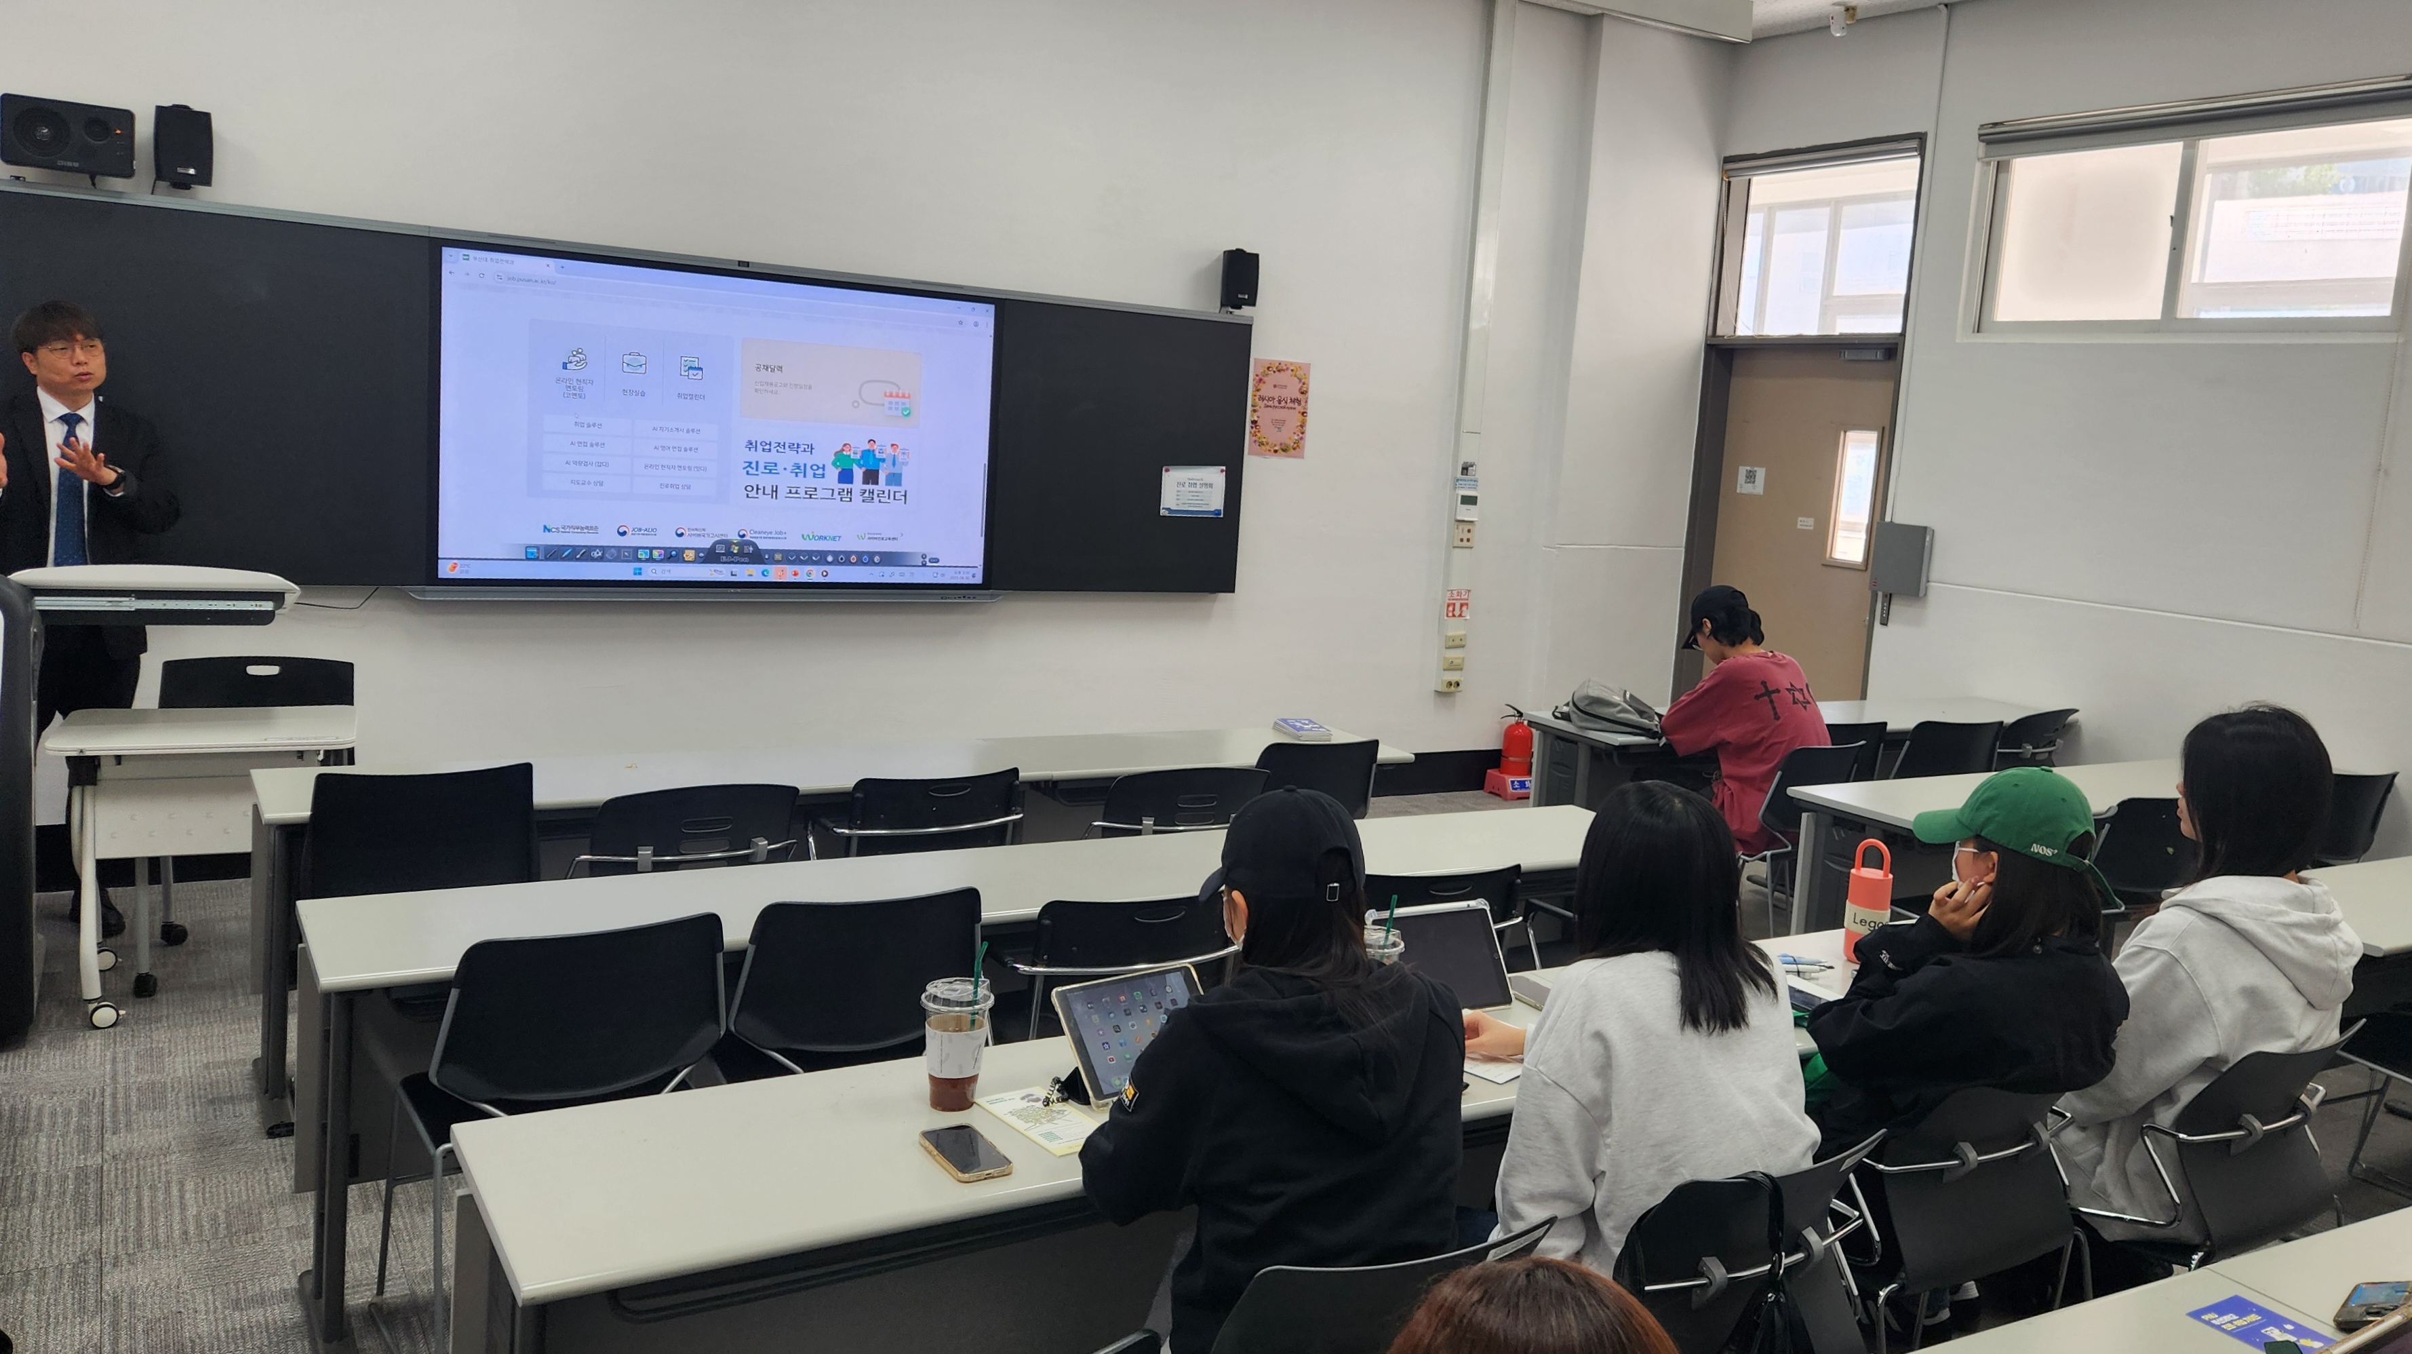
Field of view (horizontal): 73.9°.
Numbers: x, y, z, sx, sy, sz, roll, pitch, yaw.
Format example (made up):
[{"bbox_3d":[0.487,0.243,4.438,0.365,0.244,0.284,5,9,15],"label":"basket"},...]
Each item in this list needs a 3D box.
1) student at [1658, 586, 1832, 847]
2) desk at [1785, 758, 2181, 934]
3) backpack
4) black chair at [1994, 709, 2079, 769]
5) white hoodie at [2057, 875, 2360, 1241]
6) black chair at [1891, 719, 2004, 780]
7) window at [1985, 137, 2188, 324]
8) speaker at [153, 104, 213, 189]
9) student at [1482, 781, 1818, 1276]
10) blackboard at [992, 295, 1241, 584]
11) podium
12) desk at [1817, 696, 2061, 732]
[{"bbox_3d":[1.802,0.313,5.590,0.540,1.270,0.720,-2,11,-37],"label":"student"},{"bbox_3d":[2.813,0.710,5.158,2.350,0.735,0.450,-1,10,-29],"label":"desk"},{"bbox_3d":[1.511,0.098,5.800,0.290,0.160,0.450,-3,11,-39],"label":"backpack"},{"bbox_3d":[3.065,0.516,6.427,0.520,0.800,0.550,-3,11,-39],"label":"black chair"},{"bbox_3d":[1.685,0.619,2.808,0.520,0.600,0.480,-2,10,-33],"label":"white hoodie"},{"bbox_3d":[2.451,0.531,5.738,0.500,0.814,0.540,0,9,-25],"label":"black chair"},{"bbox_3d":[3.487,-1.747,6.346,0.060,0.680,0.720,-1,10,-31],"label":"window"},{"bbox_3d":[-2.996,-1.552,4.699,0.145,0.235,0.150,-2,11,-35],"label":"speaker"},{"bbox_3d":[0.551,0.726,2.391,0.580,1.250,0.720,-2,11,-35],"label":"student"},{"bbox_3d":[-0.339,-0.912,6.449,1.130,1.165,0.070,-1,10,-31],"label":"blackboard"},{"bbox_3d":[-2.626,0.296,4.158,0.680,1.100,0.580,-1,10,-31],"label":"podium"},{"bbox_3d":[2.812,0.499,6.480,1.200,0.707,0.450,-1,10,-31],"label":"desk"}]

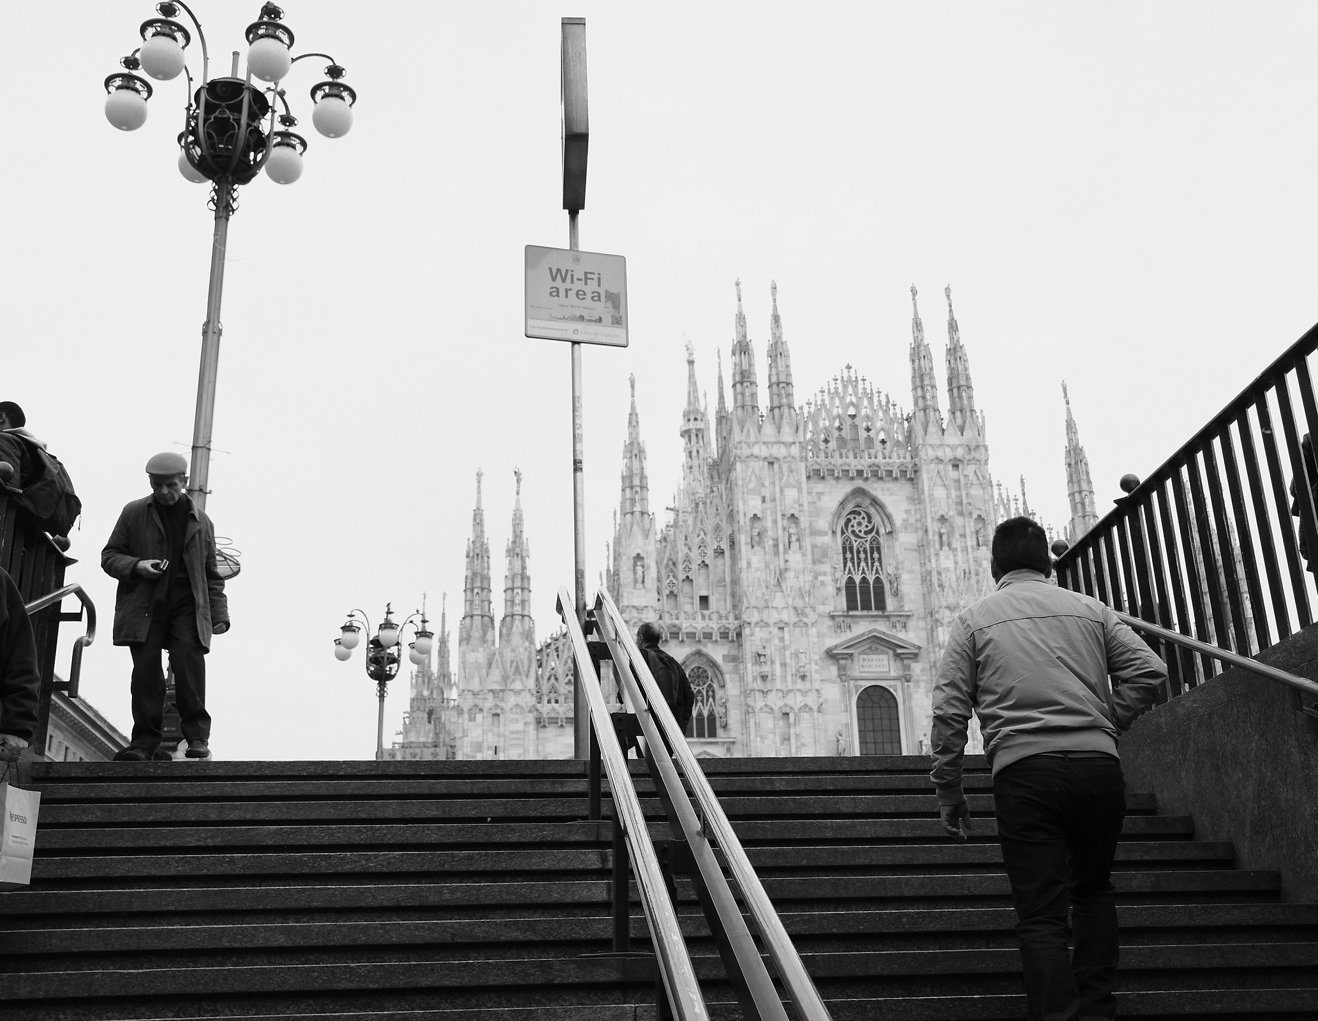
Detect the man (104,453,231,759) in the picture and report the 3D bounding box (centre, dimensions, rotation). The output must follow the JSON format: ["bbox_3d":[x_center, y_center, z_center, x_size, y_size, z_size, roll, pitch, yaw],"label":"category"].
[{"bbox_3d":[-2.419,0.474,6.981,0.620,1.662,0.460,5,-22,-18],"label":"man"}]

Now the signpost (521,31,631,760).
[{"bbox_3d":[-0.408,-0.706,7.267,0.570,3.926,0.753,3,-22,-13],"label":"signpost"}]

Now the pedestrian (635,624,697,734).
[{"bbox_3d":[0.016,1.629,10.202,0.520,1.690,0.400,13,-26,-34],"label":"pedestrian"}]

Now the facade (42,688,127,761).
[{"bbox_3d":[-48.980,24.697,100.360,10.000,25.500,50.000,1,-21,-8],"label":"facade"}]

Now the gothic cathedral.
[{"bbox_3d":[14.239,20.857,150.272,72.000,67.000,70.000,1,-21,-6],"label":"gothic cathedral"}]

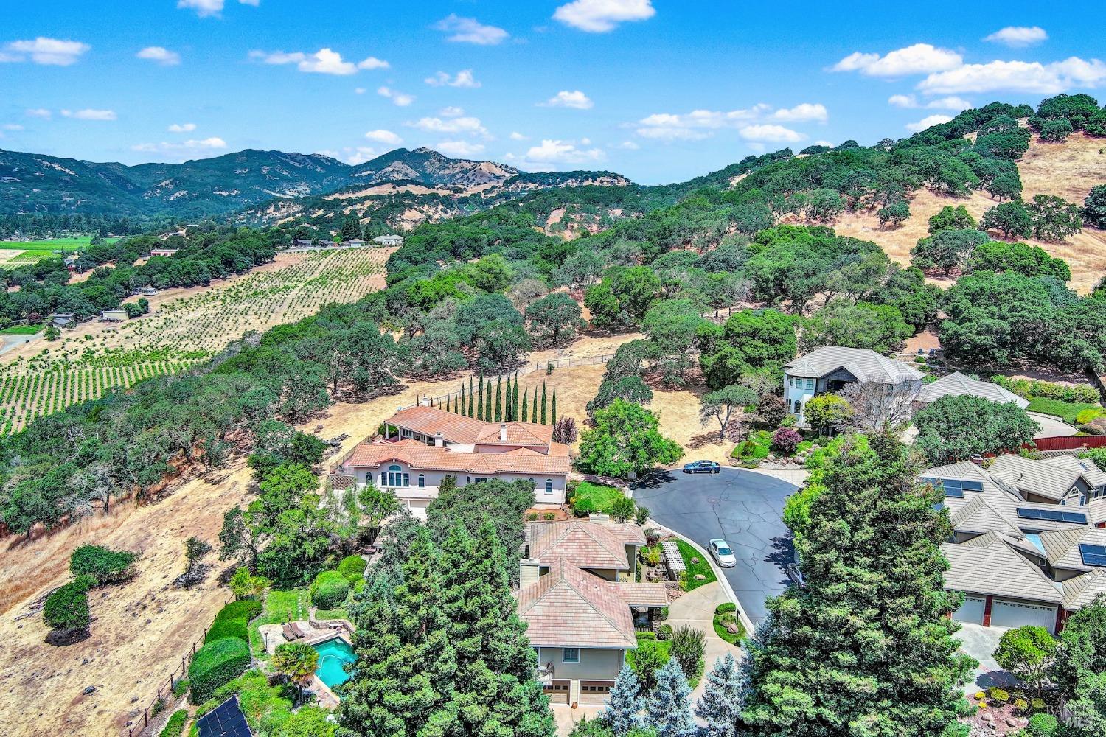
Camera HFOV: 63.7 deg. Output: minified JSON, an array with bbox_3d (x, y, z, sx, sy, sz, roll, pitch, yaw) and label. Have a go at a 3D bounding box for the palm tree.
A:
[{"bbox_3d":[-20.742,24.524,71.674,3.500,4.900,3.500,1,11,0],"label":"palm tree"}]

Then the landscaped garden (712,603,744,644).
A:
[{"bbox_3d":[14.824,21.548,75.950,2.500,0.700,7.500,1,11,0],"label":"landscaped garden"}]

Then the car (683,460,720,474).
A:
[{"bbox_3d":[19.593,13.089,117.481,4.750,1.440,1.830,1,11,-3],"label":"car"}]

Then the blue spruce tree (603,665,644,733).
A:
[{"bbox_3d":[5.594,25.471,69.210,3.300,6.010,3.300,1,11,0],"label":"blue spruce tree"}]

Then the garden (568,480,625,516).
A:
[{"bbox_3d":[5.303,14.992,106.598,6.600,1.500,12.000,1,11,0],"label":"garden"}]

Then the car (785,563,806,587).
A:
[{"bbox_3d":[23.816,19.514,84.790,1.820,1.470,4.650,1,11,-2],"label":"car"}]

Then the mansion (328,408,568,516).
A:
[{"bbox_3d":[-11.828,11.338,117.874,27.500,7.700,28.500,2,11,3],"label":"mansion"}]

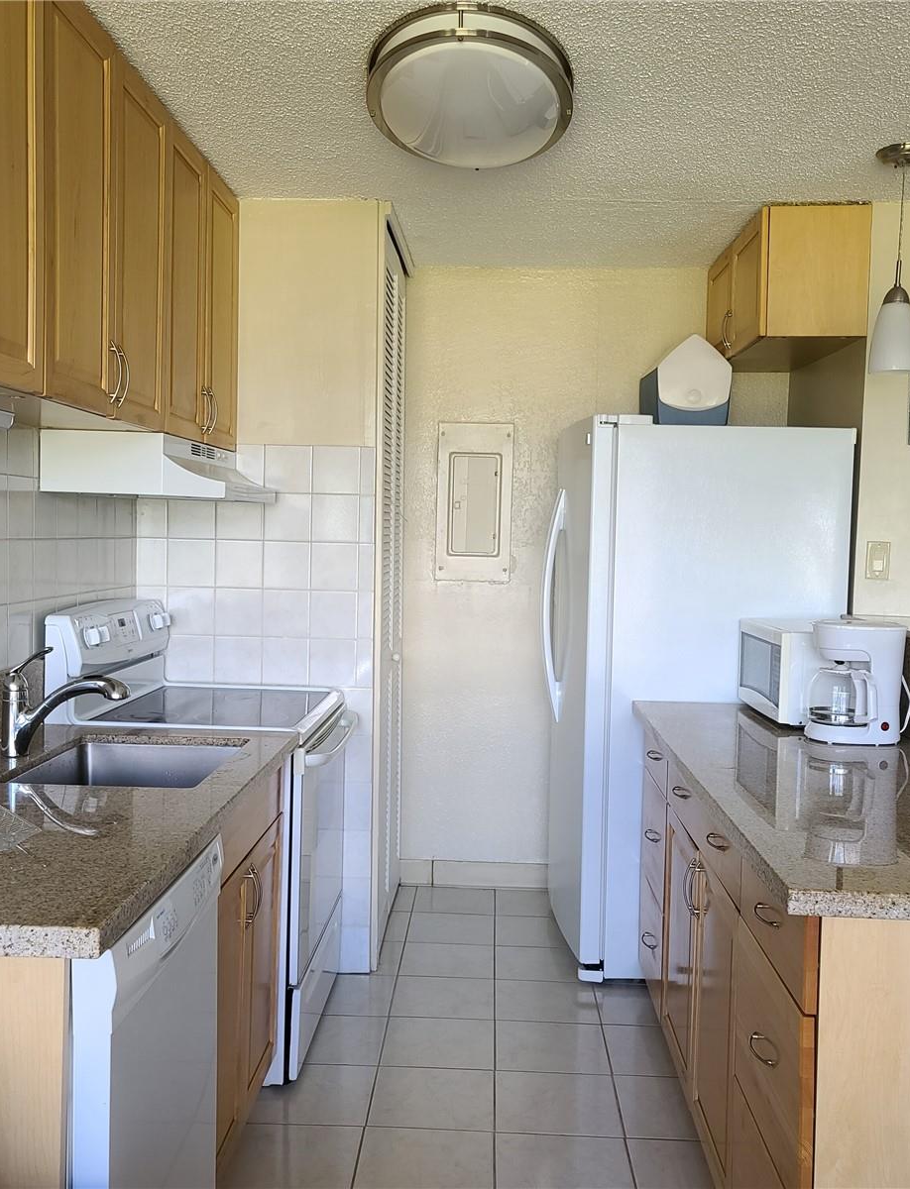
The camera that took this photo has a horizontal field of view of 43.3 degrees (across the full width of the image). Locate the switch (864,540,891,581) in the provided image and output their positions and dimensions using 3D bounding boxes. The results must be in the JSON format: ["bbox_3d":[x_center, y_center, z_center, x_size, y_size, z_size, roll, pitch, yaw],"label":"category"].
[{"bbox_3d":[1.319,-0.104,3.569,0.077,0.120,0.010,1,3,2],"label":"switch"}]

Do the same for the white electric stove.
[{"bbox_3d":[-0.689,0.634,3.292,0.705,1.190,0.755,1,3,2],"label":"white electric stove"}]

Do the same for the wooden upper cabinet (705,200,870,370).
[{"bbox_3d":[1.128,-1.023,3.989,0.333,0.395,0.910,1,3,2],"label":"wooden upper cabinet"}]

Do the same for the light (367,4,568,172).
[{"bbox_3d":[0.033,-1.095,2.494,0.446,0.150,0.446,1,3,2],"label":"light"}]

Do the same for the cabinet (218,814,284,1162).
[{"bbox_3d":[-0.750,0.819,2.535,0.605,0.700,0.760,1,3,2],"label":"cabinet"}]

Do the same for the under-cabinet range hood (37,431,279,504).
[{"bbox_3d":[-0.795,-0.349,3.244,0.462,0.157,0.755,1,3,2],"label":"under-cabinet range hood"}]

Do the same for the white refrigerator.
[{"bbox_3d":[0.780,0.330,4.063,0.923,1.780,0.900,1,3,2],"label":"white refrigerator"}]

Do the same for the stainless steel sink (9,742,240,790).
[{"bbox_3d":[-0.714,0.469,2.531,0.420,0.190,0.570,1,3,2],"label":"stainless steel sink"}]

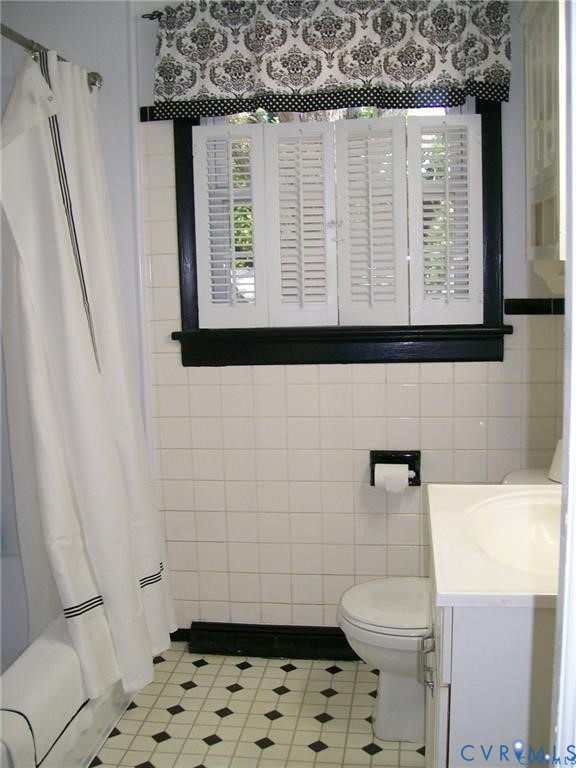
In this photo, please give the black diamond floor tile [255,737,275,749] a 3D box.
[{"bbox_3d":[-0.065,1.018,2.256,0.042,0.008,0.042,-7,9,-36],"label":"black diamond floor tile"}]

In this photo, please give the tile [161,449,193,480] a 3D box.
[{"bbox_3d":[-0.377,0.276,2.742,0.108,0.108,0.010,0,9,8],"label":"tile"}]

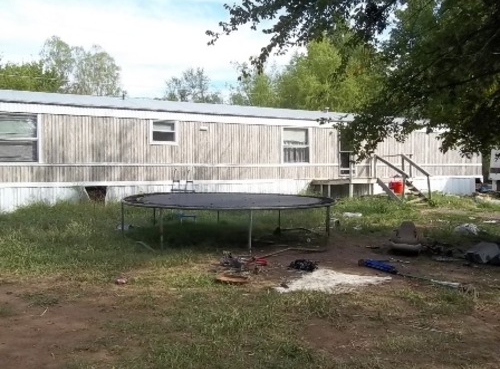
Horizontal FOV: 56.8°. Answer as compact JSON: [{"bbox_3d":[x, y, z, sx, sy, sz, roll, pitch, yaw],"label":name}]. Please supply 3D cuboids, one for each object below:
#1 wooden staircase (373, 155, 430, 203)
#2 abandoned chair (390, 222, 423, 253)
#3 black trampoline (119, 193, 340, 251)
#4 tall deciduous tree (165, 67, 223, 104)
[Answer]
[{"bbox_3d":[5.660,-0.209,17.250,1.400,1.850,1.500,-1,3,-28],"label":"wooden staircase"},{"bbox_3d":[2.640,0.871,7.750,0.550,0.480,0.620,1,3,21],"label":"abandoned chair"},{"bbox_3d":[-0.404,0.656,9.500,4.270,0.790,4.270,0,2,0],"label":"black trampoline"},{"bbox_3d":[-5.500,-5.920,45.000,5.700,11.000,5.500,0,2,0],"label":"tall deciduous tree"}]

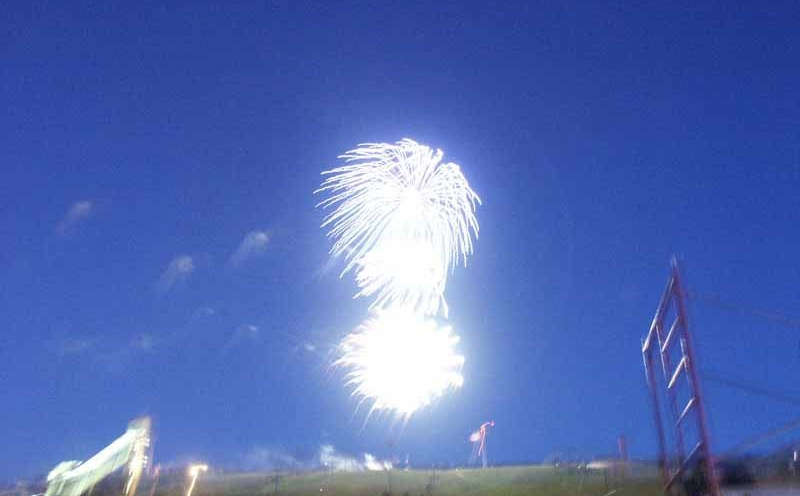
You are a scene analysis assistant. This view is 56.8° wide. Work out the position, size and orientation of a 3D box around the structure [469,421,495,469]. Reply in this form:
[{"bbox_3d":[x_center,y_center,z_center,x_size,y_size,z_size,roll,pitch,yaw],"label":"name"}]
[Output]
[{"bbox_3d":[16.530,39.860,150.000,5.000,9.400,3.800,-3,-21,5],"label":"structure"}]

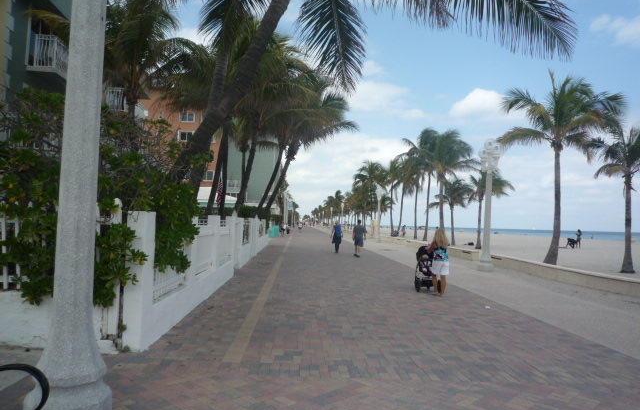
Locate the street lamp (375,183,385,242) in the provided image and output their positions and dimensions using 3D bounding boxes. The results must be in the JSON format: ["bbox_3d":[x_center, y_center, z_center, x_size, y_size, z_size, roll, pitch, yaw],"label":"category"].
[{"bbox_3d":[4.792,0.670,37.399,0.820,4.830,0.820,2,-2,-2],"label":"street lamp"}]

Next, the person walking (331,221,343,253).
[{"bbox_3d":[0.912,1.717,24.800,0.580,1.710,0.450,2,-2,-3],"label":"person walking"}]

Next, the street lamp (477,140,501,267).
[{"bbox_3d":[6.211,0.000,16.899,0.850,4.820,0.850,2,-2,-2],"label":"street lamp"}]

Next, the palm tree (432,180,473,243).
[{"bbox_3d":[10.503,0.592,36.500,3.100,5.150,3.100,2,-2,-3],"label":"palm tree"}]

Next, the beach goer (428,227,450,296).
[{"bbox_3d":[2.722,1.295,10.500,0.480,1.560,0.450,2,-3,-15],"label":"beach goer"}]

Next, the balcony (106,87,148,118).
[{"bbox_3d":[-9.568,-4.956,23.294,1.100,1.150,3.200,2,-2,-3],"label":"balcony"}]

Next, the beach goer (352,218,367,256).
[{"bbox_3d":[1.920,1.626,22.300,0.600,1.780,0.450,2,-2,-3],"label":"beach goer"}]

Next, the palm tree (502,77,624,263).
[{"bbox_3d":[9.272,-1.352,17.600,4.500,7.150,4.500,2,-2,-3],"label":"palm tree"}]

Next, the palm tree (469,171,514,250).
[{"bbox_3d":[11.317,0.363,30.500,3.000,5.100,3.000,2,-2,-3],"label":"palm tree"}]

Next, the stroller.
[{"bbox_3d":[2.639,1.546,11.277,0.620,1.090,0.920,1,-2,5],"label":"stroller"}]

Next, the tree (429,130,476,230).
[{"bbox_3d":[8.796,-1.185,31.334,3.600,7.930,3.600,2,-2,-2],"label":"tree"}]

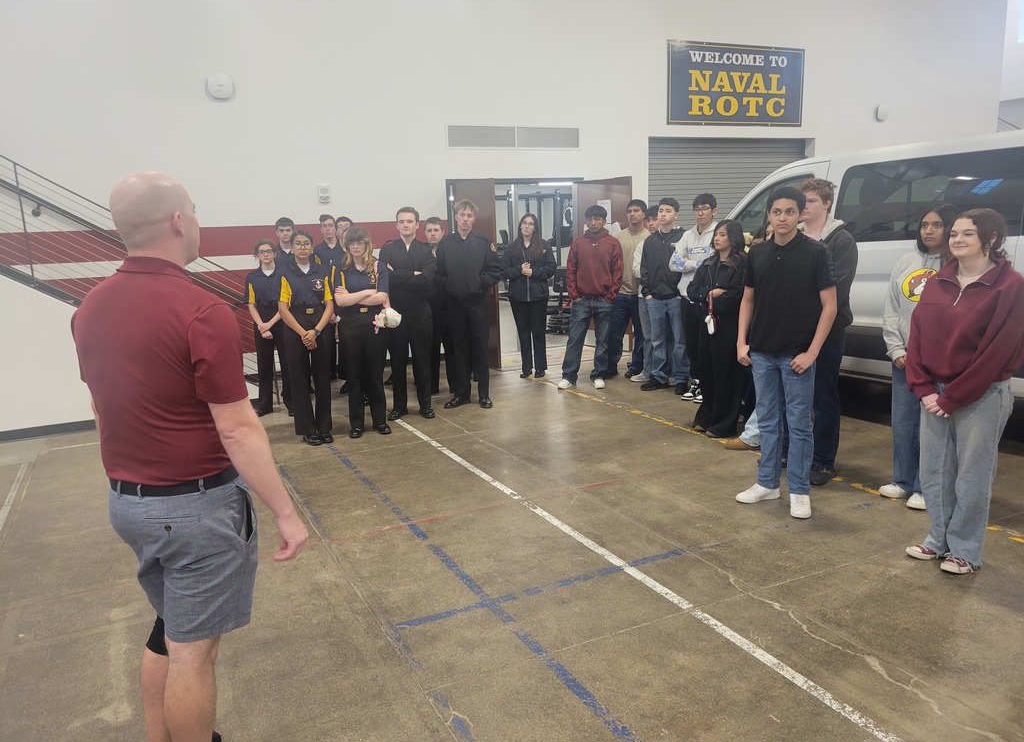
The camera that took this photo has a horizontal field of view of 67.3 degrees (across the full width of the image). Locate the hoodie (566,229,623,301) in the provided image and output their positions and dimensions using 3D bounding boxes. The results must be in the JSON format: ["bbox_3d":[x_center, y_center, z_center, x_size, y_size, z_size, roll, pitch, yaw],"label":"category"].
[{"bbox_3d":[0.829,-1.060,7.720,0.547,0.690,0.320,-1,11,8],"label":"hoodie"}]

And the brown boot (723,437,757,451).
[{"bbox_3d":[1.603,0.484,5.322,0.285,0.115,0.105,-2,10,0],"label":"brown boot"}]

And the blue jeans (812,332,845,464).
[{"bbox_3d":[1.794,0.128,4.688,0.340,0.930,0.410,-11,14,-41],"label":"blue jeans"}]

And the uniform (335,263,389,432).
[{"bbox_3d":[-1.215,-0.195,6.242,0.430,1.343,0.340,-3,10,-6],"label":"uniform"}]

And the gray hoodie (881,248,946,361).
[{"bbox_3d":[2.341,-0.383,4.321,0.460,0.633,0.320,8,15,44],"label":"gray hoodie"}]

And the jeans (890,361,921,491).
[{"bbox_3d":[2.396,0.247,4.425,0.300,0.862,0.360,-11,13,-39],"label":"jeans"}]

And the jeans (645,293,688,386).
[{"bbox_3d":[1.508,-0.340,7.456,0.400,0.920,0.310,3,11,24],"label":"jeans"}]

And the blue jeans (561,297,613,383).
[{"bbox_3d":[0.769,-0.326,7.863,0.523,0.860,0.320,0,11,10],"label":"blue jeans"}]

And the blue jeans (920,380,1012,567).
[{"bbox_3d":[2.010,0.387,3.438,0.320,0.910,0.390,-6,11,-21],"label":"blue jeans"}]

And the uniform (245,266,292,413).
[{"bbox_3d":[-2.227,-0.292,7.081,0.420,1.350,0.280,-5,11,-13],"label":"uniform"}]

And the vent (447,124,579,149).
[{"bbox_3d":[0.031,-2.899,9.516,1.760,0.270,0.050,-6,11,-22],"label":"vent"}]

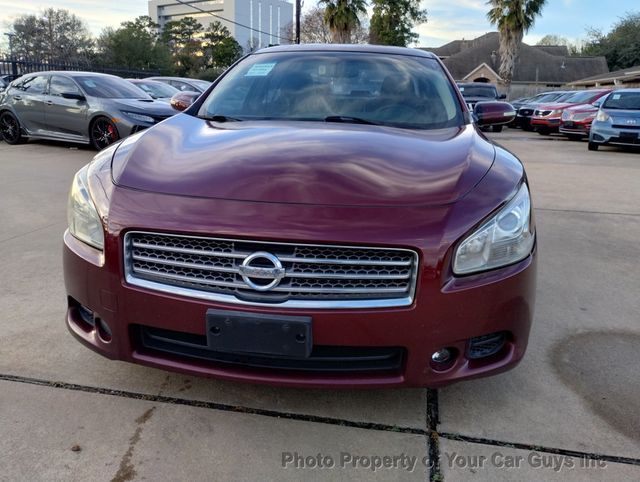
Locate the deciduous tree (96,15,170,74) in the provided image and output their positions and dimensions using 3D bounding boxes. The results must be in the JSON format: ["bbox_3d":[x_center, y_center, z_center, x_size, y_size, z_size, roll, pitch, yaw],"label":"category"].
[{"bbox_3d":[-12.704,-12.388,36.094,5.290,6.000,5.290,-4,16,-18],"label":"deciduous tree"}]

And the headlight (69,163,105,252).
[{"bbox_3d":[-0.844,-0.148,1.947,0.320,0.260,0.440,4,16,8],"label":"headlight"}]

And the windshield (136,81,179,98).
[{"bbox_3d":[-3.909,-3.793,13.105,0.900,0.470,1.420,8,17,21],"label":"windshield"}]

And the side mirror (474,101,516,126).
[{"bbox_3d":[0.992,-0.725,2.948,0.240,0.150,0.160,4,16,8],"label":"side mirror"}]

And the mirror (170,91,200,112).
[{"bbox_3d":[-0.807,-0.844,3.197,0.240,0.150,0.160,4,16,8],"label":"mirror"}]

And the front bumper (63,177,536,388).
[{"bbox_3d":[-0.138,0.128,1.849,1.820,0.610,0.600,4,16,8],"label":"front bumper"}]

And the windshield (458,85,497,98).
[{"bbox_3d":[5.935,-5.640,19.600,1.450,0.500,0.500,5,16,12],"label":"windshield"}]

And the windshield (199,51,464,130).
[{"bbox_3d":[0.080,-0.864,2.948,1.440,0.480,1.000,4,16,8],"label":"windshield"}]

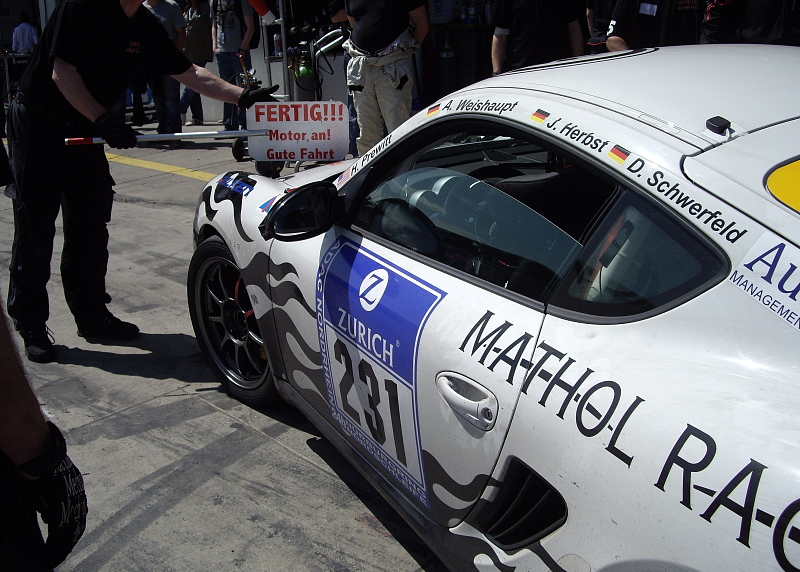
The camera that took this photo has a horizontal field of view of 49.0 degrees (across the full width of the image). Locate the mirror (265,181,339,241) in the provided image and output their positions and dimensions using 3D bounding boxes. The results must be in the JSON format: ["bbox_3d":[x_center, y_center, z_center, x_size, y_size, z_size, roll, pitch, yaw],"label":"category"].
[{"bbox_3d":[-0.257,-0.201,2.310,0.205,0.140,0.125,-9,20,-26],"label":"mirror"}]

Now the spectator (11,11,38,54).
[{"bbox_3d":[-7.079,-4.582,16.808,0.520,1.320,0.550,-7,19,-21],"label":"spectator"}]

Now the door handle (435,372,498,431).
[{"bbox_3d":[0.132,0.222,1.706,0.045,0.070,0.220,-9,20,-26],"label":"door handle"}]

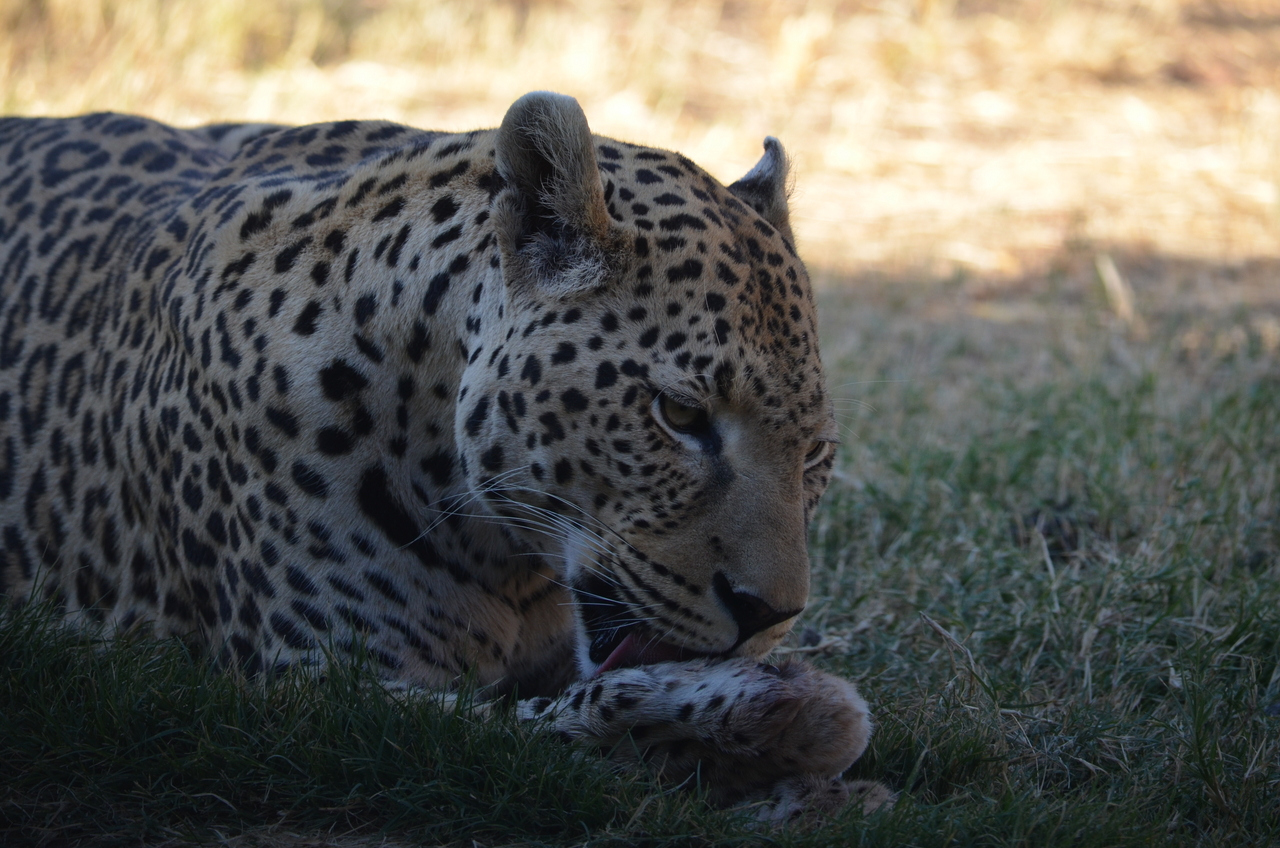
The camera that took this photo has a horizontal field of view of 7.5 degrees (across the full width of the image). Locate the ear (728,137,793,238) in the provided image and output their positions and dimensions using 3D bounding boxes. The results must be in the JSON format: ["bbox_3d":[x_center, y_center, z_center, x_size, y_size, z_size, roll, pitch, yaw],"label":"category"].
[{"bbox_3d":[0.070,-0.129,5.530,0.035,0.068,0.055,5,6,21],"label":"ear"}]

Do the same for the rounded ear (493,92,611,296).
[{"bbox_3d":[-0.049,-0.127,5.430,0.060,0.107,0.045,-4,6,6],"label":"rounded ear"}]

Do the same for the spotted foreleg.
[{"bbox_3d":[0.032,0.170,5.360,0.185,0.074,0.090,2,8,13],"label":"spotted foreleg"}]

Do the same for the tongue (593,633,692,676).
[{"bbox_3d":[0.001,0.126,5.370,0.042,0.020,0.050,-5,9,-31],"label":"tongue"}]

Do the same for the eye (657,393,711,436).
[{"bbox_3d":[0.024,-0.005,5.390,0.031,0.021,0.020,9,6,-25],"label":"eye"}]

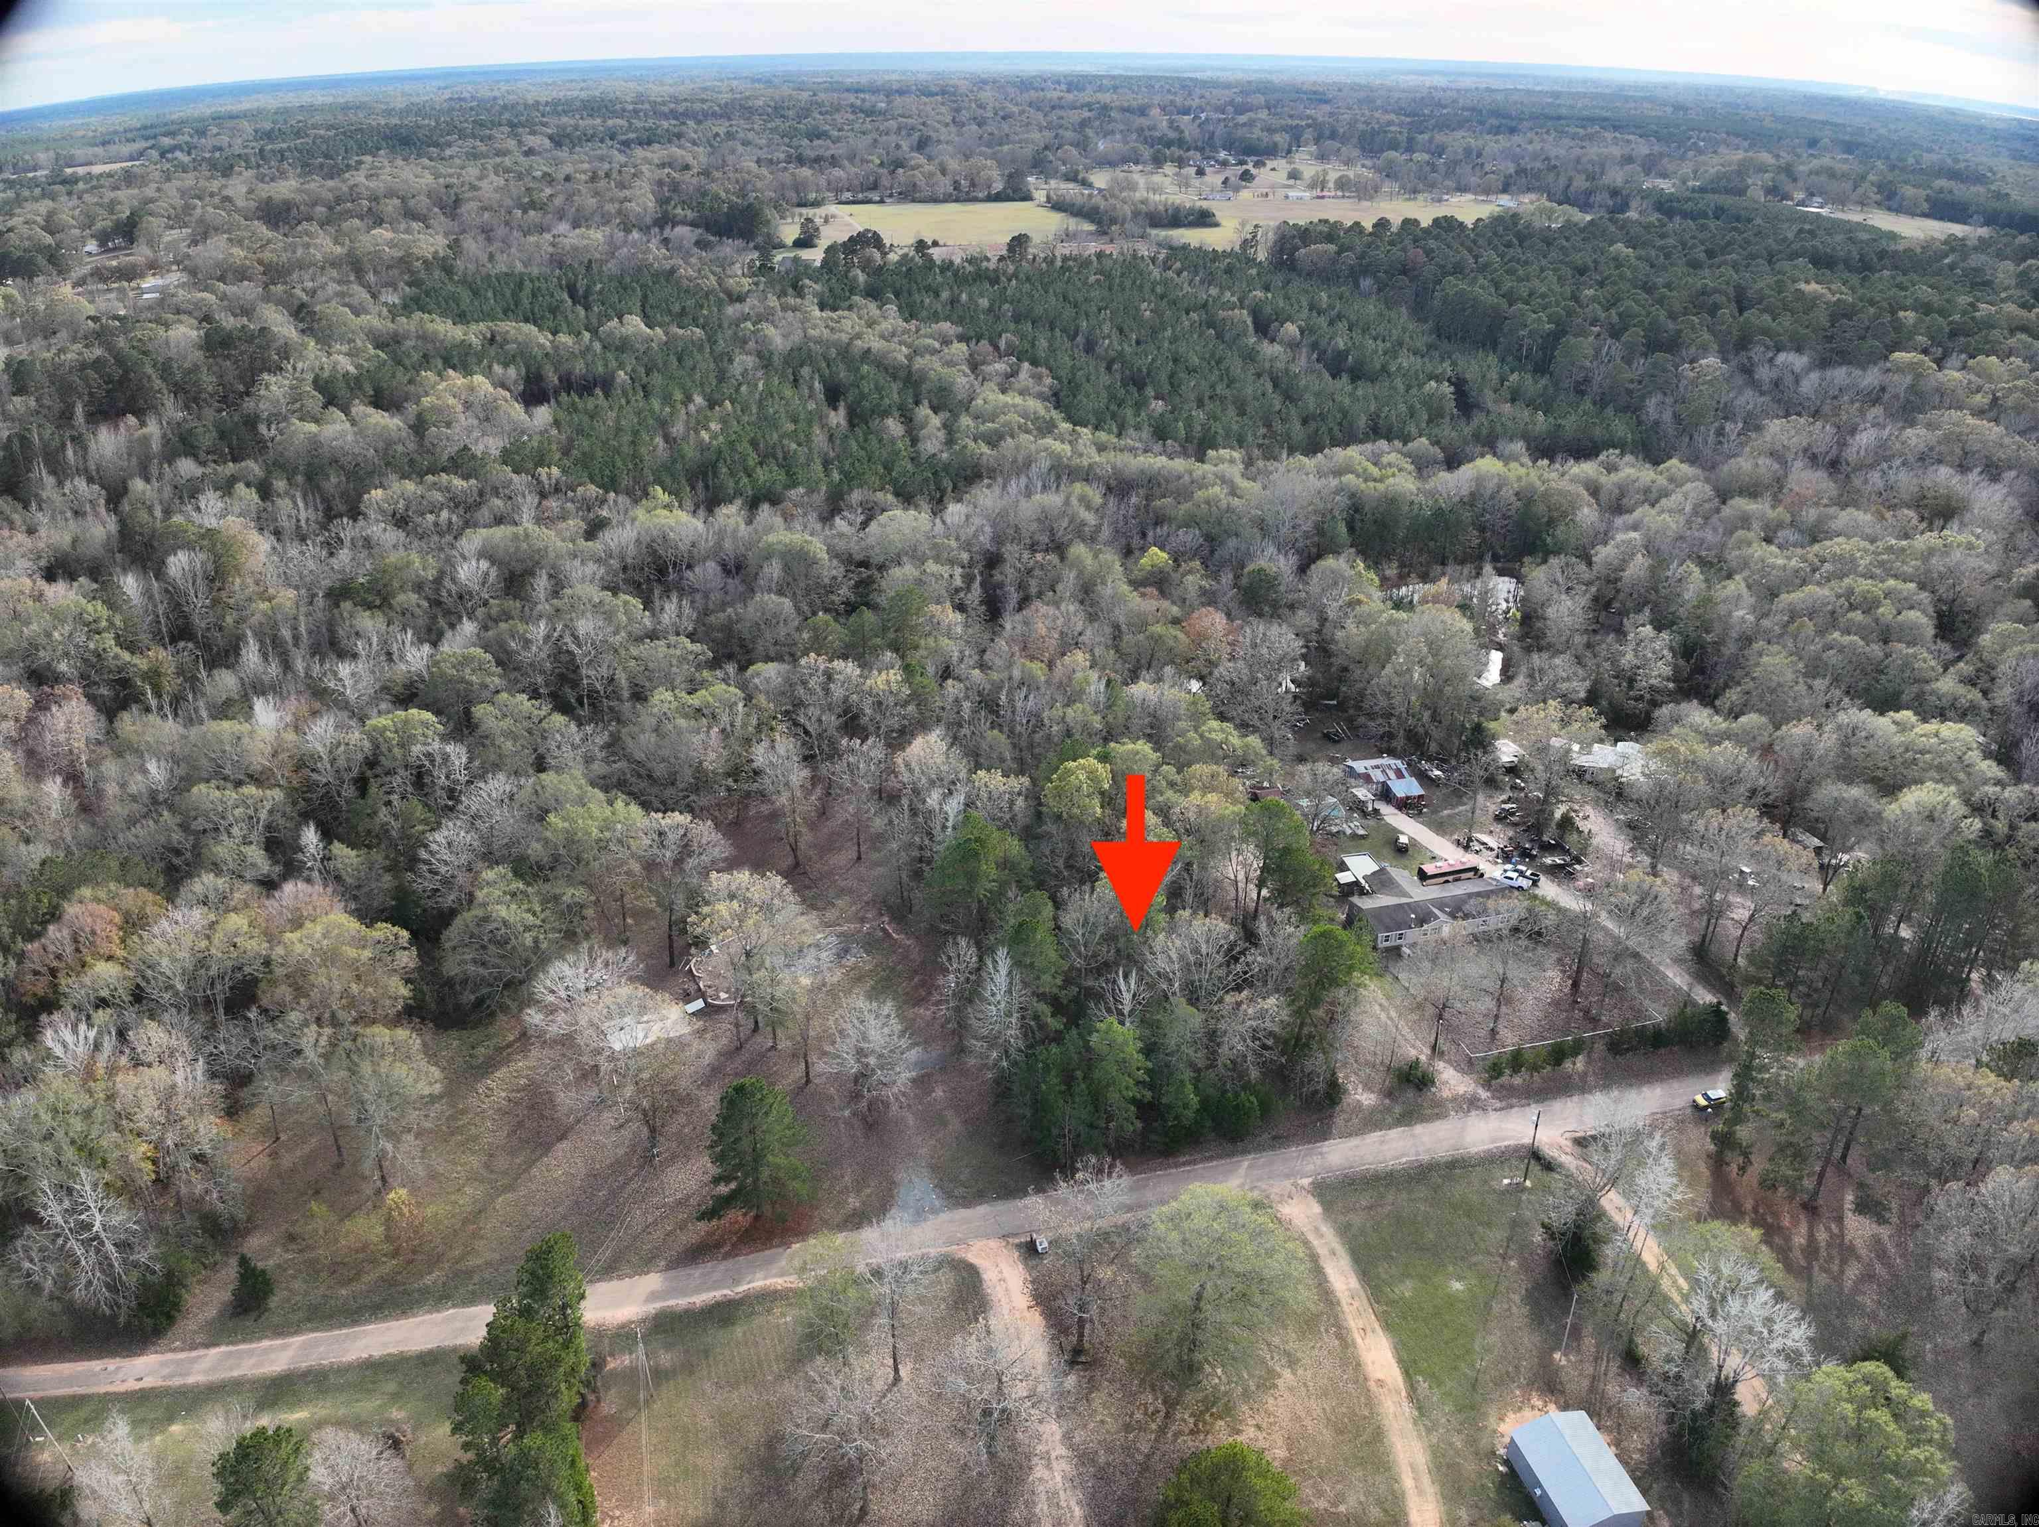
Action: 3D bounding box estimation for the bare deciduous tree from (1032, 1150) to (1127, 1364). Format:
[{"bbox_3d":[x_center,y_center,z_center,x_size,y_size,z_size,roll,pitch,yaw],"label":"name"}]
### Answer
[{"bbox_3d":[6.027,48.526,136.930,9.300,24.500,9.300,0,27,0],"label":"bare deciduous tree"}]

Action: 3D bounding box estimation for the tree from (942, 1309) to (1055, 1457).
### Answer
[{"bbox_3d":[-1.940,57.517,128.742,10.349,16.300,10.349,0,27,0],"label":"tree"}]

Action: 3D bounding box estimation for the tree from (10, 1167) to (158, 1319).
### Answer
[{"bbox_3d":[-93.621,49.318,142.498,12.000,18.000,12.000,0,27,0],"label":"tree"}]

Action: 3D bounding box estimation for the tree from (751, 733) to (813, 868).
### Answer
[{"bbox_3d":[-36.916,6.357,221.911,9.662,22.500,9.662,0,27,0],"label":"tree"}]

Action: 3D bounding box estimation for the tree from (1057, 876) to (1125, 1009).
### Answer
[{"bbox_3d":[9.126,25.726,186.257,8.918,20.500,8.918,0,27,0],"label":"tree"}]

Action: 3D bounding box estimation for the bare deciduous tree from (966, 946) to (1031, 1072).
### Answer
[{"bbox_3d":[-2.325,31.346,175.827,8.200,19.500,8.200,0,27,0],"label":"bare deciduous tree"}]

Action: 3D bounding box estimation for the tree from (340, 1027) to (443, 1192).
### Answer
[{"bbox_3d":[-70.462,39.319,157.579,10.000,22.000,10.000,0,27,0],"label":"tree"}]

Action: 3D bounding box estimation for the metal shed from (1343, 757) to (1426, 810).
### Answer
[{"bbox_3d":[64.492,3.530,247.742,9.897,4.000,12.104,-7,28,-13],"label":"metal shed"}]

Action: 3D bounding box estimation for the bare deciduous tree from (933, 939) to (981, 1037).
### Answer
[{"bbox_3d":[-8.369,29.368,183.505,6.200,16.000,6.200,0,27,0],"label":"bare deciduous tree"}]

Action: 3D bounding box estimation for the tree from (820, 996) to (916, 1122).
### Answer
[{"bbox_3d":[-18.556,35.832,170.380,11.300,16.500,11.300,0,27,0],"label":"tree"}]

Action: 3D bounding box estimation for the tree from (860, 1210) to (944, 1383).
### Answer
[{"bbox_3d":[-11.070,51.278,134.679,7.629,22.000,7.629,0,27,0],"label":"tree"}]

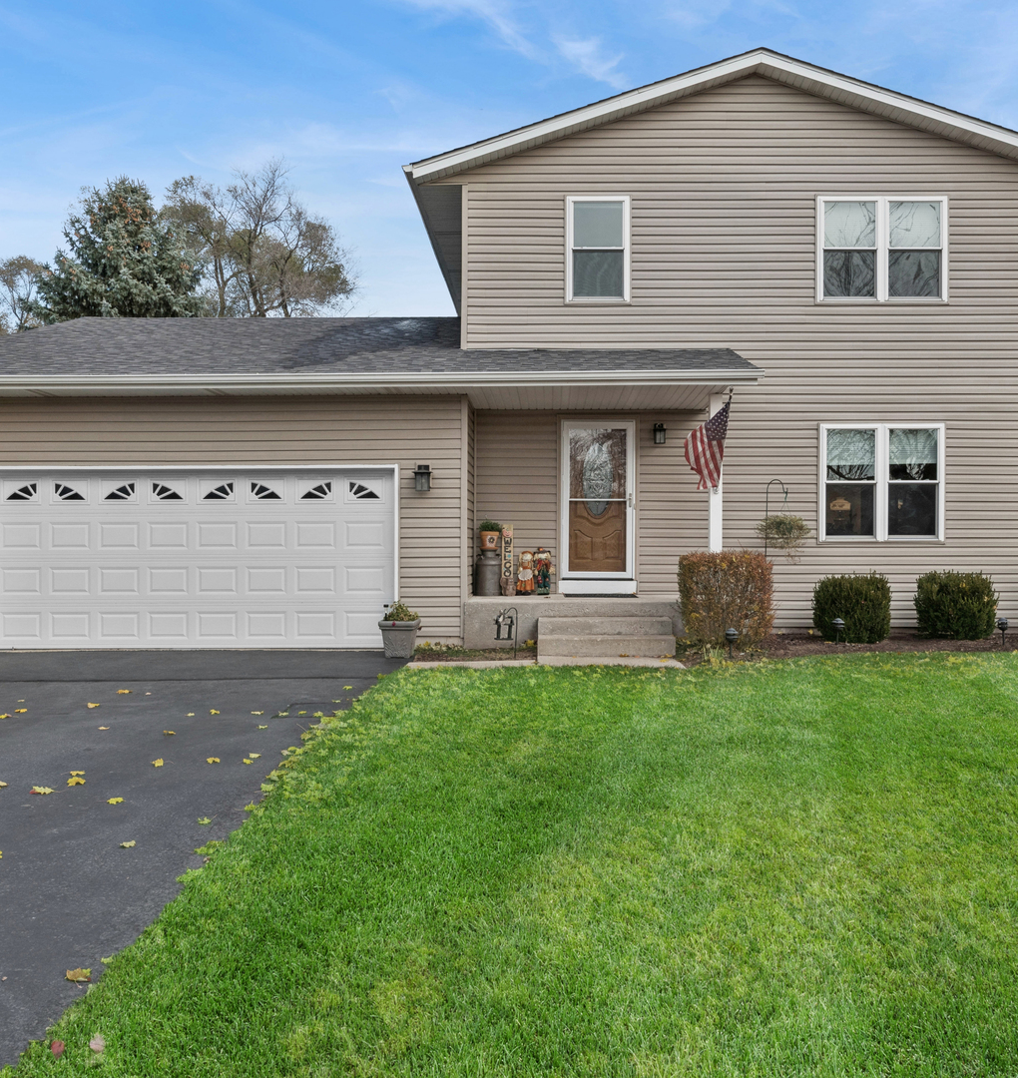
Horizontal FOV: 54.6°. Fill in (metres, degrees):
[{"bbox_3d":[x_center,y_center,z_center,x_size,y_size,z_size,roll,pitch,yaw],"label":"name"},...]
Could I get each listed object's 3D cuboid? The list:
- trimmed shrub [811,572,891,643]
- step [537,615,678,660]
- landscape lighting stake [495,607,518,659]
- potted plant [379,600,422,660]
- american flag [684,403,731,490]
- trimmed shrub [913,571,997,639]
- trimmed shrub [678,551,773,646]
[{"bbox_3d":[4.187,0.829,12.131,0.950,0.835,0.880,0,1,0],"label":"trimmed shrub"},{"bbox_3d":[1.088,1.110,11.249,1.530,0.370,0.630,0,1,0],"label":"step"},{"bbox_3d":[-0.022,1.023,10.803,0.260,0.570,0.080,0,1,0],"label":"landscape lighting stake"},{"bbox_3d":[-1.225,1.005,11.100,0.440,0.640,0.430,0,0,1],"label":"potted plant"},{"bbox_3d":[2.160,-1.000,10.800,0.480,0.950,0.320,0,0,1],"label":"american flag"},{"bbox_3d":[5.527,0.804,12.251,1.010,0.835,0.880,0,1,0],"label":"trimmed shrub"},{"bbox_3d":[2.385,0.670,11.050,0.960,1.050,0.880,0,0,1],"label":"trimmed shrub"}]

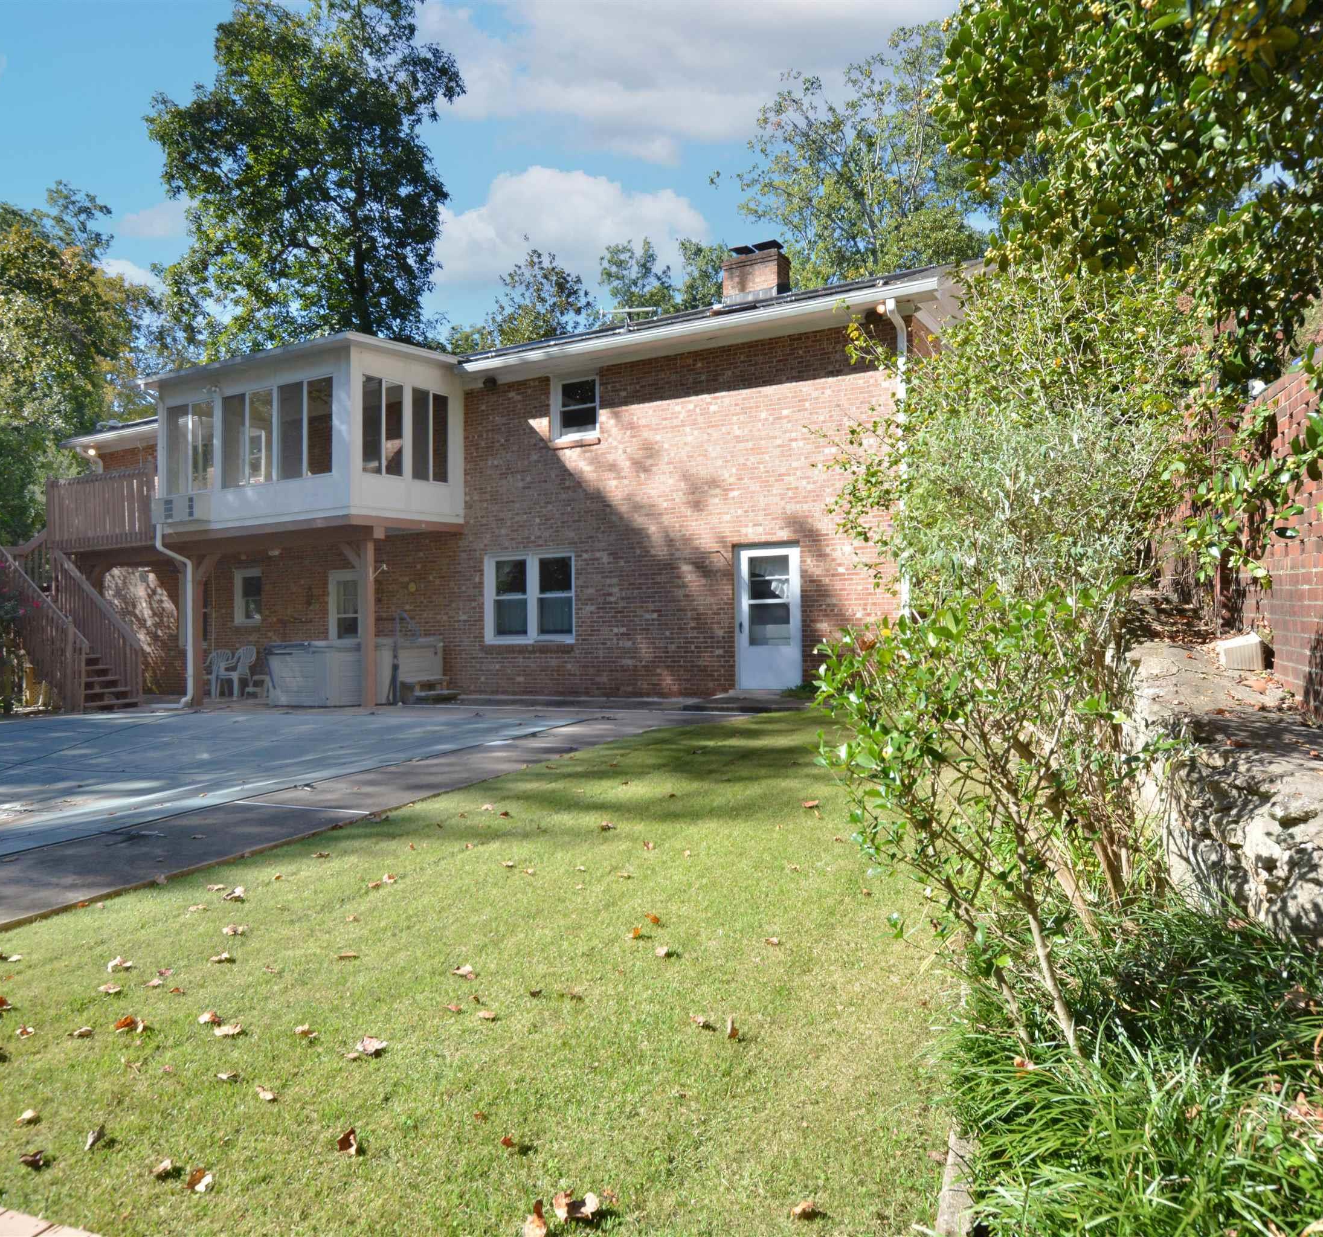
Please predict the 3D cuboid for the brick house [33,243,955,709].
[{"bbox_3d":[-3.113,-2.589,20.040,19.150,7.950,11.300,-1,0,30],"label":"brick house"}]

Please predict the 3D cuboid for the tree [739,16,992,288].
[{"bbox_3d":[6.836,-10.081,30.997,8.500,17.581,8.500,-1,0,13],"label":"tree"}]

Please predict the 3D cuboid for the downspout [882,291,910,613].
[{"bbox_3d":[3.101,-1.594,12.705,0.150,5.030,0.470,-1,0,30],"label":"downspout"}]

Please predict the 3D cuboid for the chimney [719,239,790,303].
[{"bbox_3d":[1.722,-6.203,17.699,1.145,1.095,0.630,-1,0,30],"label":"chimney"}]

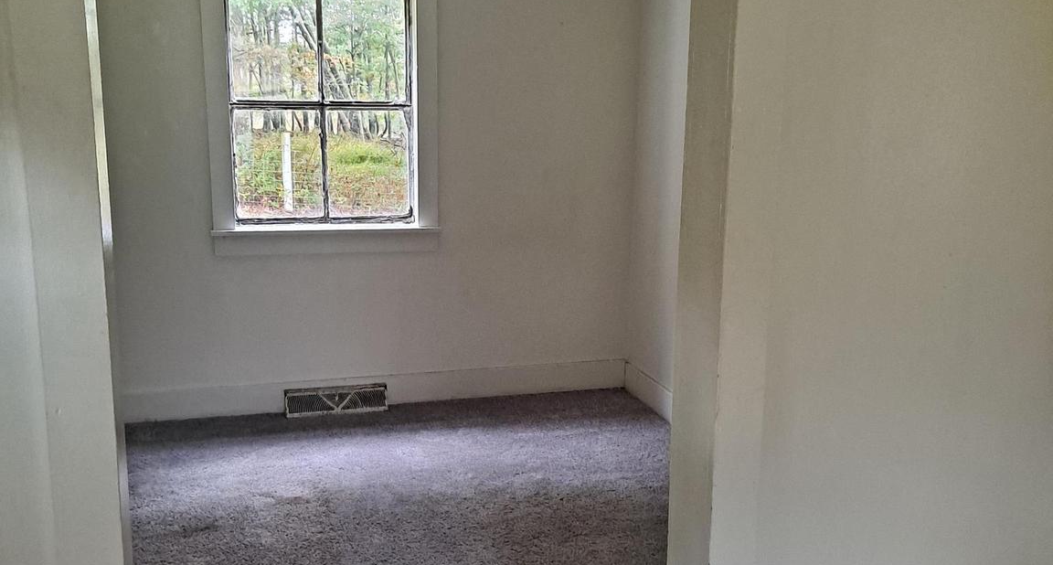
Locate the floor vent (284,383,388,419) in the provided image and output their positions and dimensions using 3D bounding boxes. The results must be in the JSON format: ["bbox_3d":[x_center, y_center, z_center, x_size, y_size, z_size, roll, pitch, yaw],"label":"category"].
[{"bbox_3d":[-0.857,0.535,4.579,0.447,0.110,0.060,-2,11,-15],"label":"floor vent"}]

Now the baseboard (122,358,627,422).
[{"bbox_3d":[-0.700,0.499,4.659,2.453,0.142,0.020,-2,11,-15],"label":"baseboard"}]

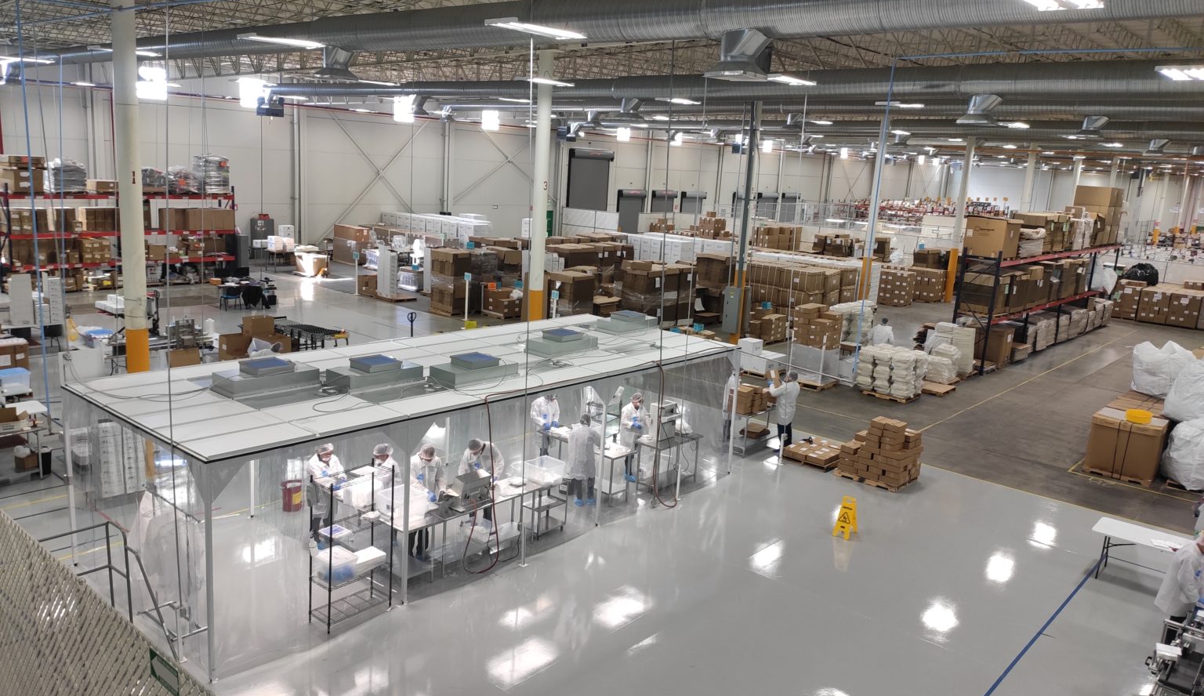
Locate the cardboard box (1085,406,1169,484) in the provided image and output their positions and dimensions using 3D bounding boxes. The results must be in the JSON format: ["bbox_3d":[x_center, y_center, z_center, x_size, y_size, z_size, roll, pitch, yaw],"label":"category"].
[{"bbox_3d":[10.645,1.926,18.330,1.200,1.040,1.020,13,15,39],"label":"cardboard box"}]

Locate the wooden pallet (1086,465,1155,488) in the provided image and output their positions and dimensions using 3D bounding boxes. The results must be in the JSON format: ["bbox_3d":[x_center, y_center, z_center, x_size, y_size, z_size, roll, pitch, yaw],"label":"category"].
[{"bbox_3d":[10.617,2.503,18.429,1.190,0.130,1.020,13,15,39],"label":"wooden pallet"}]

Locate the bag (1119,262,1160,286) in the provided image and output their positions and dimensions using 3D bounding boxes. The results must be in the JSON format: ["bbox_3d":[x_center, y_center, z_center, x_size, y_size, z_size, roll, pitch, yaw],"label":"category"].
[{"bbox_3d":[24.951,-3.449,41.893,1.400,0.980,1.200,14,16,39],"label":"bag"}]

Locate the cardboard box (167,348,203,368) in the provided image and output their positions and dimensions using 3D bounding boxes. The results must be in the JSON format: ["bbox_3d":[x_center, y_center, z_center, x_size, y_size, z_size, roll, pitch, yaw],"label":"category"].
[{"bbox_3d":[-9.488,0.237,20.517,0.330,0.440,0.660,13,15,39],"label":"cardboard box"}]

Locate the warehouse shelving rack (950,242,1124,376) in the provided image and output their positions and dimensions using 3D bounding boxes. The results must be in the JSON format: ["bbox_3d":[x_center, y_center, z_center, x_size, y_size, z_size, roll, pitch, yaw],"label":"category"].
[{"bbox_3d":[15.802,-1.948,32.032,1.050,3.640,15.100,13,15,39],"label":"warehouse shelving rack"}]

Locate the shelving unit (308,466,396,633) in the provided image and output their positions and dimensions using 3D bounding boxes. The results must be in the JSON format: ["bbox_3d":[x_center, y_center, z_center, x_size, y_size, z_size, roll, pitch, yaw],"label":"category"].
[{"bbox_3d":[-2.970,2.339,10.801,0.380,1.840,0.910,13,15,39],"label":"shelving unit"}]

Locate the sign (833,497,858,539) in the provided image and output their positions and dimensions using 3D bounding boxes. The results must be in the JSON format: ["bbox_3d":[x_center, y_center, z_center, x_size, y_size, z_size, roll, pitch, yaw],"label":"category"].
[{"bbox_3d":[3.921,2.691,14.399,0.285,0.635,0.360,14,16,39],"label":"sign"}]

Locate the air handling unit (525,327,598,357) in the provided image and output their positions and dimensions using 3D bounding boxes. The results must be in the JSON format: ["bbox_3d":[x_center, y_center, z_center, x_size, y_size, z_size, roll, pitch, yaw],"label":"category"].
[{"bbox_3d":[-0.657,-0.108,14.995,0.610,0.340,1.230,13,15,39],"label":"air handling unit"}]

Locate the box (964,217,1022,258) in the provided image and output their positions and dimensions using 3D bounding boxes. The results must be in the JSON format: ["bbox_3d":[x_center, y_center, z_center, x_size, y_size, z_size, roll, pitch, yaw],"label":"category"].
[{"bbox_3d":[11.682,-3.306,27.126,1.140,1.120,1.220,14,16,39],"label":"box"}]

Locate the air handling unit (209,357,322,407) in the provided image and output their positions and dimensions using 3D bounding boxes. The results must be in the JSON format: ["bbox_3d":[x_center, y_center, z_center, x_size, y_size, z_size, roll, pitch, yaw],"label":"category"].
[{"bbox_3d":[-4.317,0.348,11.666,0.610,0.340,1.220,13,15,39],"label":"air handling unit"}]

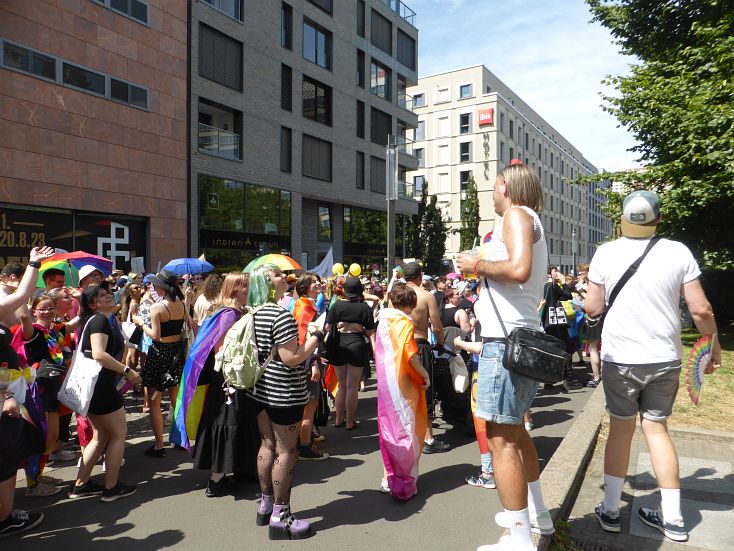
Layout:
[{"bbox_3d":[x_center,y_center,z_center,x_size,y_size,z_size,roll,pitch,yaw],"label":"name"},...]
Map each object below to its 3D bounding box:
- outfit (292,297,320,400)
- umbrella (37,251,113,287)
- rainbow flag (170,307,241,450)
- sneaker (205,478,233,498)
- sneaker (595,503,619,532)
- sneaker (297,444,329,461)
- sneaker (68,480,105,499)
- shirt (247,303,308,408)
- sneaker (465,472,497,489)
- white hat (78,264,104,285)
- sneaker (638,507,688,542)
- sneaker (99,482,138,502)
[{"bbox_3d":[-0.563,0.676,4.780,0.340,0.960,0.460,0,1,-5],"label":"outfit"},{"bbox_3d":[-3.980,0.030,6.850,0.970,0.550,0.970,-7,-34,-34],"label":"umbrella"},{"bbox_3d":[-1.180,0.745,3.720,0.340,1.020,0.500,0,0,-41],"label":"rainbow flag"},{"bbox_3d":[-1.120,1.610,3.920,0.260,0.110,0.100,0,1,-38],"label":"sneaker"},{"bbox_3d":[1.298,1.288,2.745,0.105,0.105,0.280,0,1,9],"label":"sneaker"},{"bbox_3d":[-0.492,1.613,4.640,0.290,0.140,0.105,0,1,-2],"label":"sneaker"},{"bbox_3d":[-2.081,1.576,3.790,0.275,0.110,0.100,0,0,-25],"label":"sneaker"},{"bbox_3d":[-0.570,0.503,3.240,0.320,0.650,0.430,0,0,-29],"label":"shirt"},{"bbox_3d":[0.915,1.631,4.050,0.285,0.115,0.100,0,1,18],"label":"sneaker"},{"bbox_3d":[-2.462,-0.009,4.550,0.250,0.160,0.200,0,0,39],"label":"white hat"},{"bbox_3d":[1.595,1.304,2.750,0.110,0.115,0.295,0,0,-15],"label":"sneaker"},{"bbox_3d":[-1.880,1.617,3.865,0.262,0.095,0.100,-1,1,-43],"label":"sneaker"}]

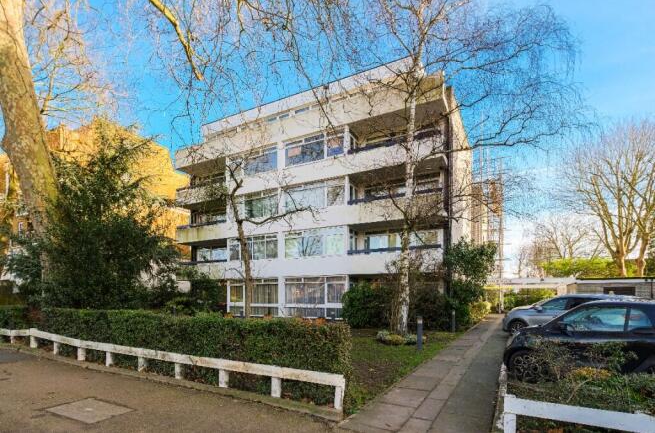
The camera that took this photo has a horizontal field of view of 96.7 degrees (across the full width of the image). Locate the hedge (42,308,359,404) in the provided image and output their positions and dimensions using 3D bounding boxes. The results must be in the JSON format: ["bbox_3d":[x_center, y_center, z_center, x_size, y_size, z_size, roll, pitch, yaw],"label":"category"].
[{"bbox_3d":[-3.600,2.650,6.350,8.300,1.100,0.700,-4,-11,23],"label":"hedge"}]

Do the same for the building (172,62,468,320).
[{"bbox_3d":[-0.900,-0.500,21.400,19.500,13.700,9.000,-5,-11,29],"label":"building"}]

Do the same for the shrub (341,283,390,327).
[{"bbox_3d":[1.730,3.950,12.900,2.100,1.900,1.900,-5,-11,27],"label":"shrub"}]

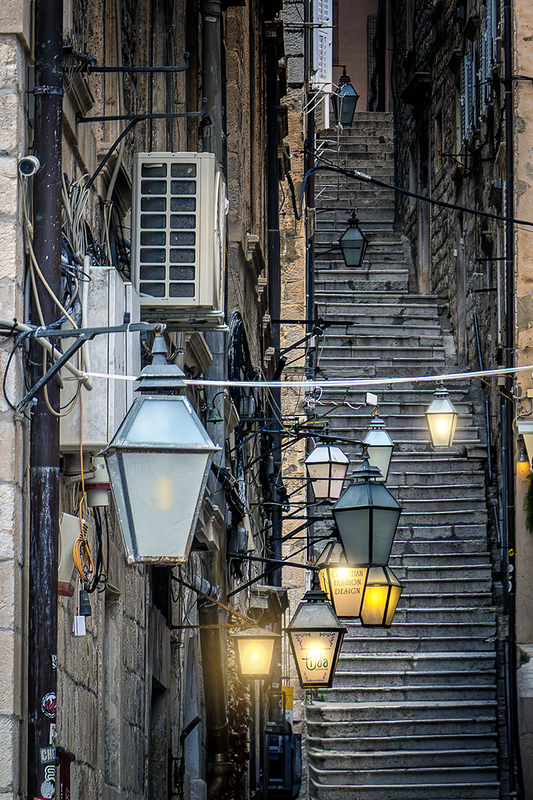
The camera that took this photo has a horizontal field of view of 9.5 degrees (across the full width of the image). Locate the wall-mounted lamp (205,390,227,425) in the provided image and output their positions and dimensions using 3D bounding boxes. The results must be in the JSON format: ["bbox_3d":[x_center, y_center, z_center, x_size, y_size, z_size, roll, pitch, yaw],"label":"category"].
[{"bbox_3d":[-0.279,0.042,18.000,0.120,0.195,0.105,0,-5,2],"label":"wall-mounted lamp"}]

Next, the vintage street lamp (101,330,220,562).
[{"bbox_3d":[-0.428,0.188,13.000,0.450,0.940,0.450,1,-6,-8],"label":"vintage street lamp"}]

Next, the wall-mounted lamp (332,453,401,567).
[{"bbox_3d":[0.830,0.896,26.600,0.430,0.950,0.430,-6,-8,43],"label":"wall-mounted lamp"}]

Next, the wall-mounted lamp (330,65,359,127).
[{"bbox_3d":[1.255,-4.852,51.500,0.410,0.960,0.410,2,-6,-17],"label":"wall-mounted lamp"}]

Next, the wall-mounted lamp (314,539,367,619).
[{"bbox_3d":[0.566,1.270,24.000,0.330,0.700,0.330,2,-5,-16],"label":"wall-mounted lamp"}]

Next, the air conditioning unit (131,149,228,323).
[{"bbox_3d":[-0.321,-0.596,12.398,0.320,0.580,0.800,0,-5,2],"label":"air conditioning unit"}]

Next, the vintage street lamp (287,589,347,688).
[{"bbox_3d":[0.416,1.951,26.800,0.450,0.910,0.450,-1,-6,7],"label":"vintage street lamp"}]

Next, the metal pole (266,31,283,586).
[{"bbox_3d":[0.084,-0.876,30.003,0.115,5.220,0.115,0,-6,0],"label":"metal pole"}]

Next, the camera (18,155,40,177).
[{"bbox_3d":[-0.750,-0.743,10.200,0.062,0.062,0.140,0,10,3],"label":"camera"}]

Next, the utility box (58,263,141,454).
[{"bbox_3d":[-0.597,-0.109,11.248,0.230,0.600,0.900,0,-5,2],"label":"utility box"}]

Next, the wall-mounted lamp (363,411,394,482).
[{"bbox_3d":[1.484,0.614,42.500,0.420,0.960,0.420,0,-6,2],"label":"wall-mounted lamp"}]

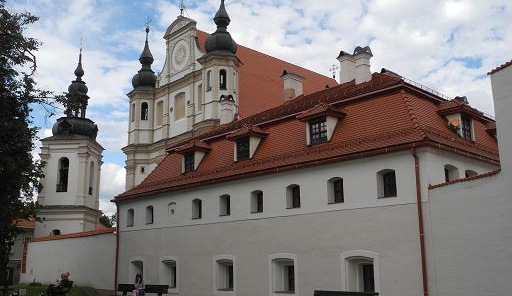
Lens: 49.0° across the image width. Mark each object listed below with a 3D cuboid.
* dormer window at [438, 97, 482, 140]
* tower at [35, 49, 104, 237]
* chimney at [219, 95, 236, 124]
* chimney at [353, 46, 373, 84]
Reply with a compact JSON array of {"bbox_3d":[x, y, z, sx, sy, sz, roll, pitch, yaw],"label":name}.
[{"bbox_3d":[6.699,-0.849,18.706,1.000,1.380,1.500,-12,-16,43],"label":"dormer window"},{"bbox_3d":[-19.306,1.101,59.459,4.827,25.600,4.827,-1,-12,2],"label":"tower"},{"bbox_3d":[-1.270,-1.725,26.435,0.580,1.420,0.600,10,-16,-42],"label":"chimney"},{"bbox_3d":[4.014,-3.029,21.116,0.540,1.420,0.540,10,-16,-42],"label":"chimney"}]

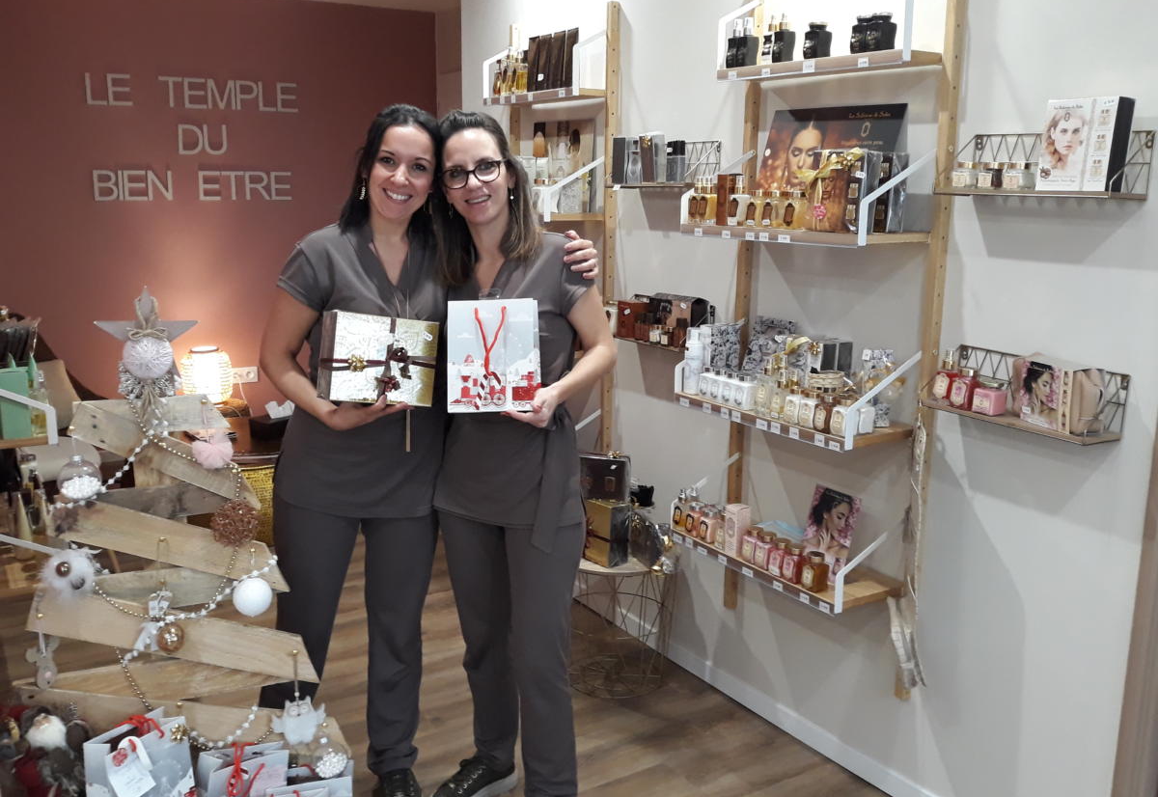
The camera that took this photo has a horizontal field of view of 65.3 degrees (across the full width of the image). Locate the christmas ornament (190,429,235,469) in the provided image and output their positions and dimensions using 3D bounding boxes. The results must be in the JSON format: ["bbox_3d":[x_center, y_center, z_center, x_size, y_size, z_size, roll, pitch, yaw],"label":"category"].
[{"bbox_3d":[-0.720,0.099,1.770,0.084,0.080,0.084,0,13,0],"label":"christmas ornament"}]

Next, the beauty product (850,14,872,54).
[{"bbox_3d":[0.617,-0.780,1.942,0.044,0.078,0.040,-8,15,-31],"label":"beauty product"}]

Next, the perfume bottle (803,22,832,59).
[{"bbox_3d":[0.603,-0.907,2.290,0.051,0.080,0.051,-8,15,-35],"label":"perfume bottle"}]

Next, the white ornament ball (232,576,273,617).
[{"bbox_3d":[-0.741,0.450,2.050,0.091,0.091,0.091,-4,13,-21],"label":"white ornament ball"}]

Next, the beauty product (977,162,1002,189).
[{"bbox_3d":[0.845,-0.459,1.849,0.041,0.054,0.035,-8,15,-34],"label":"beauty product"}]

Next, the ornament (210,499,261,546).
[{"bbox_3d":[-0.716,0.260,1.880,0.100,0.100,0.100,0,12,0],"label":"ornament"}]

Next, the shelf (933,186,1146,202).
[{"bbox_3d":[0.877,-0.392,1.744,0.138,0.017,0.350,-9,15,-33],"label":"shelf"}]

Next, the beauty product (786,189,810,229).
[{"bbox_3d":[0.512,-0.443,2.118,0.043,0.091,0.046,0,12,0],"label":"beauty product"}]

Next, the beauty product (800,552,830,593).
[{"bbox_3d":[0.571,0.411,2.175,0.048,0.090,0.046,-8,15,-34],"label":"beauty product"}]

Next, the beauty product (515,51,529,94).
[{"bbox_3d":[-0.214,-1.216,3.373,0.046,0.146,0.044,-8,15,-35],"label":"beauty product"}]

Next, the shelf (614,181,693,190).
[{"bbox_3d":[0.241,-0.620,2.644,0.138,0.017,0.357,-9,15,-33],"label":"shelf"}]

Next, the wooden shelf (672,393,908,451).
[{"bbox_3d":[0.527,0.037,2.299,0.243,0.029,0.571,-9,17,-36],"label":"wooden shelf"}]

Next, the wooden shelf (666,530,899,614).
[{"bbox_3d":[0.582,0.458,2.601,0.255,0.024,0.622,-8,15,-35],"label":"wooden shelf"}]

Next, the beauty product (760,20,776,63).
[{"bbox_3d":[0.477,-0.873,2.211,0.041,0.112,0.038,-8,15,-34],"label":"beauty product"}]

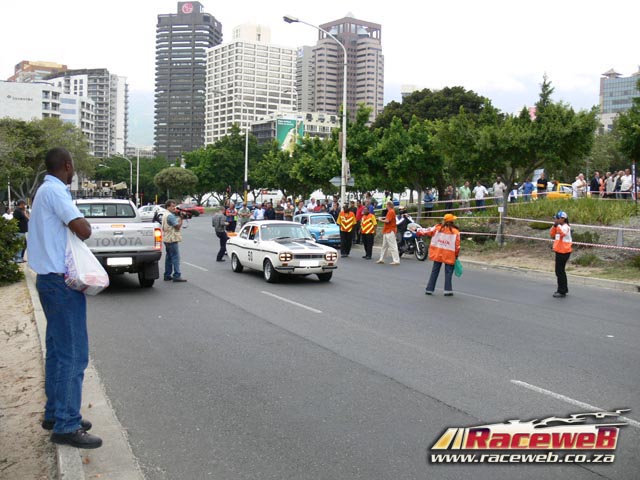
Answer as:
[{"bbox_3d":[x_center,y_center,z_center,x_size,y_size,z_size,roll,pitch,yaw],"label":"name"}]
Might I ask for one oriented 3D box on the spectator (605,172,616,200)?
[{"bbox_3d":[13.671,-2.308,30.552,0.520,1.750,0.420,-1,4,-30],"label":"spectator"}]

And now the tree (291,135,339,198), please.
[{"bbox_3d":[-0.335,-3.250,38.159,3.600,5.900,3.600,0,3,0],"label":"tree"}]

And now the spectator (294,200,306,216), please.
[{"bbox_3d":[-0.826,-0.780,27.347,0.520,1.750,0.340,1,3,9],"label":"spectator"}]

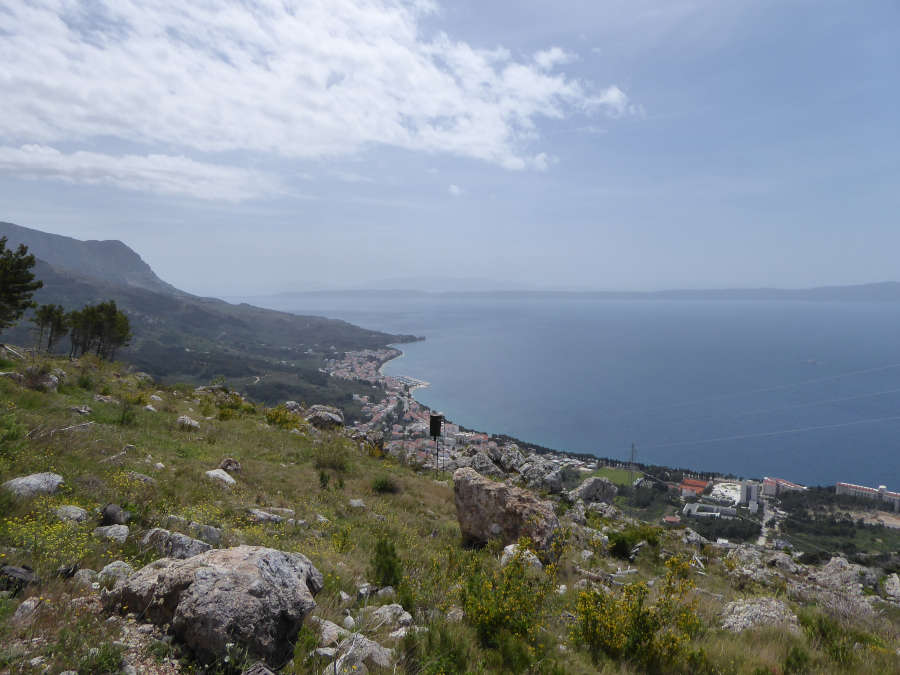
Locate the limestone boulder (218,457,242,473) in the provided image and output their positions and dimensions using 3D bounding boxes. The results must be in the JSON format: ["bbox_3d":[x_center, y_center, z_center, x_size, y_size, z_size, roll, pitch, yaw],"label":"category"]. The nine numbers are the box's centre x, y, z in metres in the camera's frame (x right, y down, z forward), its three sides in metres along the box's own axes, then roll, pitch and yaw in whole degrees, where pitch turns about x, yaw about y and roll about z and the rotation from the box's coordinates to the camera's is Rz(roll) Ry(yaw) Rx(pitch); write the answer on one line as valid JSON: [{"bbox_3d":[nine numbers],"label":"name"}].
[{"bbox_3d":[-3.139,1.816,8.926,0.328,0.219,0.263,0,4,0],"label":"limestone boulder"}]

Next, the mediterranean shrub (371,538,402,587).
[{"bbox_3d":[-0.521,1.840,5.127,0.261,0.405,0.261,0,4,0],"label":"mediterranean shrub"}]

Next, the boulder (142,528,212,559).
[{"bbox_3d":[-2.109,1.596,4.841,0.498,0.196,0.274,-2,5,-20],"label":"boulder"}]

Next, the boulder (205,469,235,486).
[{"bbox_3d":[-2.881,1.750,7.802,0.352,0.214,0.229,-2,5,-20],"label":"boulder"}]

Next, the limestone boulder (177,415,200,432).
[{"bbox_3d":[-5.248,1.726,12.526,0.448,0.357,0.336,-1,5,-10],"label":"limestone boulder"}]

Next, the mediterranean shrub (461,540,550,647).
[{"bbox_3d":[0.399,1.803,4.434,0.649,0.722,0.616,0,4,0],"label":"mediterranean shrub"}]

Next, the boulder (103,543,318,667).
[{"bbox_3d":[-1.295,1.467,3.480,1.145,0.517,0.859,-1,5,-10],"label":"boulder"}]

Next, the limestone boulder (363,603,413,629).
[{"bbox_3d":[-0.423,1.880,4.223,0.338,0.143,0.203,0,4,0],"label":"limestone boulder"}]

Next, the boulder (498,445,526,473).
[{"bbox_3d":[1.632,3.160,16.300,0.728,0.724,0.583,0,4,0],"label":"boulder"}]

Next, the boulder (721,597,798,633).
[{"bbox_3d":[2.997,2.682,6.053,0.714,0.253,0.464,0,4,0],"label":"boulder"}]

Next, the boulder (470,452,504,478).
[{"bbox_3d":[0.893,3.048,14.867,0.809,0.599,0.647,0,4,0],"label":"boulder"}]

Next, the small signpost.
[{"bbox_3d":[-0.308,2.398,14.234,0.274,1.391,0.164,0,4,0],"label":"small signpost"}]

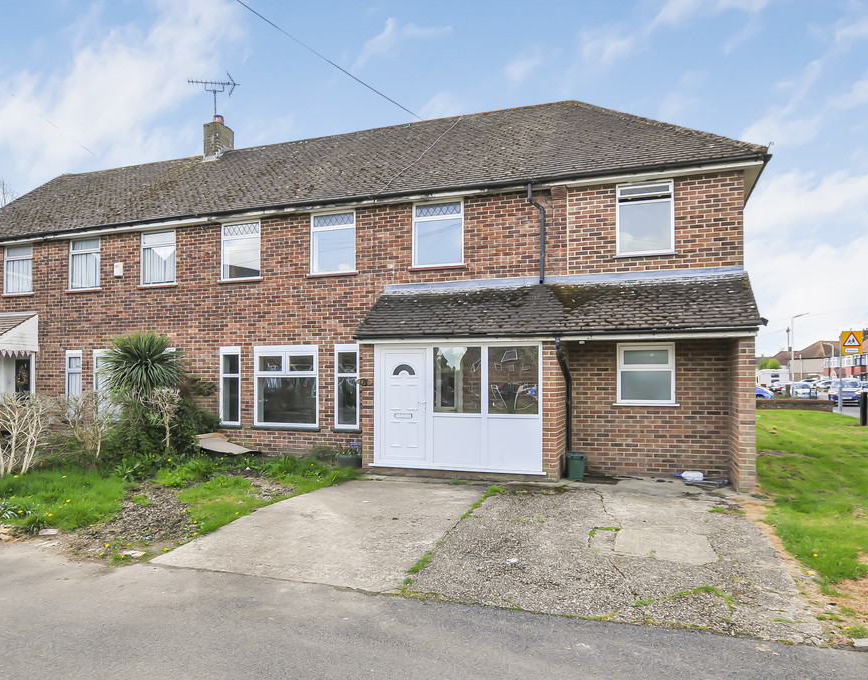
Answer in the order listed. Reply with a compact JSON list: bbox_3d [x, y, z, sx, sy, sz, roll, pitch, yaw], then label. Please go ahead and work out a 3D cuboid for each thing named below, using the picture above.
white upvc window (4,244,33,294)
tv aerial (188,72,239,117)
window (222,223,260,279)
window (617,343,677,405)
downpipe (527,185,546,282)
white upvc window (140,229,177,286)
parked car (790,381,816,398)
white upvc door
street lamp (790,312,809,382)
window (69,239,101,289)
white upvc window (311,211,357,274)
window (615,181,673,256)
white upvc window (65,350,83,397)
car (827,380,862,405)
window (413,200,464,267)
[{"bbox_3d":[-9.949,-1.676,14.340,0.941,1.133,0.120,-1,-2,19],"label":"white upvc window"},{"bbox_3d":[-5.840,-6.528,15.800,1.280,1.100,0.400,0,-2,-10],"label":"tv aerial"},{"bbox_3d":[-3.938,-1.825,12.233,0.966,1.156,0.120,-1,-2,19],"label":"window"},{"bbox_3d":[3.378,0.541,9.505,0.883,0.983,0.120,-1,-2,19],"label":"window"},{"bbox_3d":[1.706,-1.777,9.980,0.240,1.700,0.280,-1,-2,19],"label":"downpipe"},{"bbox_3d":[-5.951,-1.777,12.938,0.944,1.131,0.120,-1,-2,19],"label":"white upvc window"},{"bbox_3d":[25.766,3.766,42.000,1.800,1.480,4.300,-1,-2,24],"label":"parked car"},{"bbox_3d":[-0.526,1.092,9.800,0.860,1.910,0.090,-1,-2,19],"label":"white upvc door"},{"bbox_3d":[24.265,1.192,39.500,1.050,5.900,0.220,-1,-2,24],"label":"street lamp"},{"bbox_3d":[-7.951,-1.725,13.640,0.927,1.135,0.120,-1,-2,19],"label":"window"},{"bbox_3d":[-1.931,-1.865,11.529,0.983,1.185,0.120,-1,-2,19],"label":"white upvc window"},{"bbox_3d":[3.403,-1.947,9.600,0.880,1.180,0.100,-1,-2,19],"label":"window"},{"bbox_3d":[-8.157,0.996,13.500,0.470,1.500,0.100,-1,-2,19],"label":"white upvc window"},{"bbox_3d":[26.827,3.382,38.800,1.850,1.670,4.400,-1,-2,33],"label":"car"},{"bbox_3d":[0.075,-1.910,10.720,0.950,1.180,0.100,-1,-2,19],"label":"window"}]

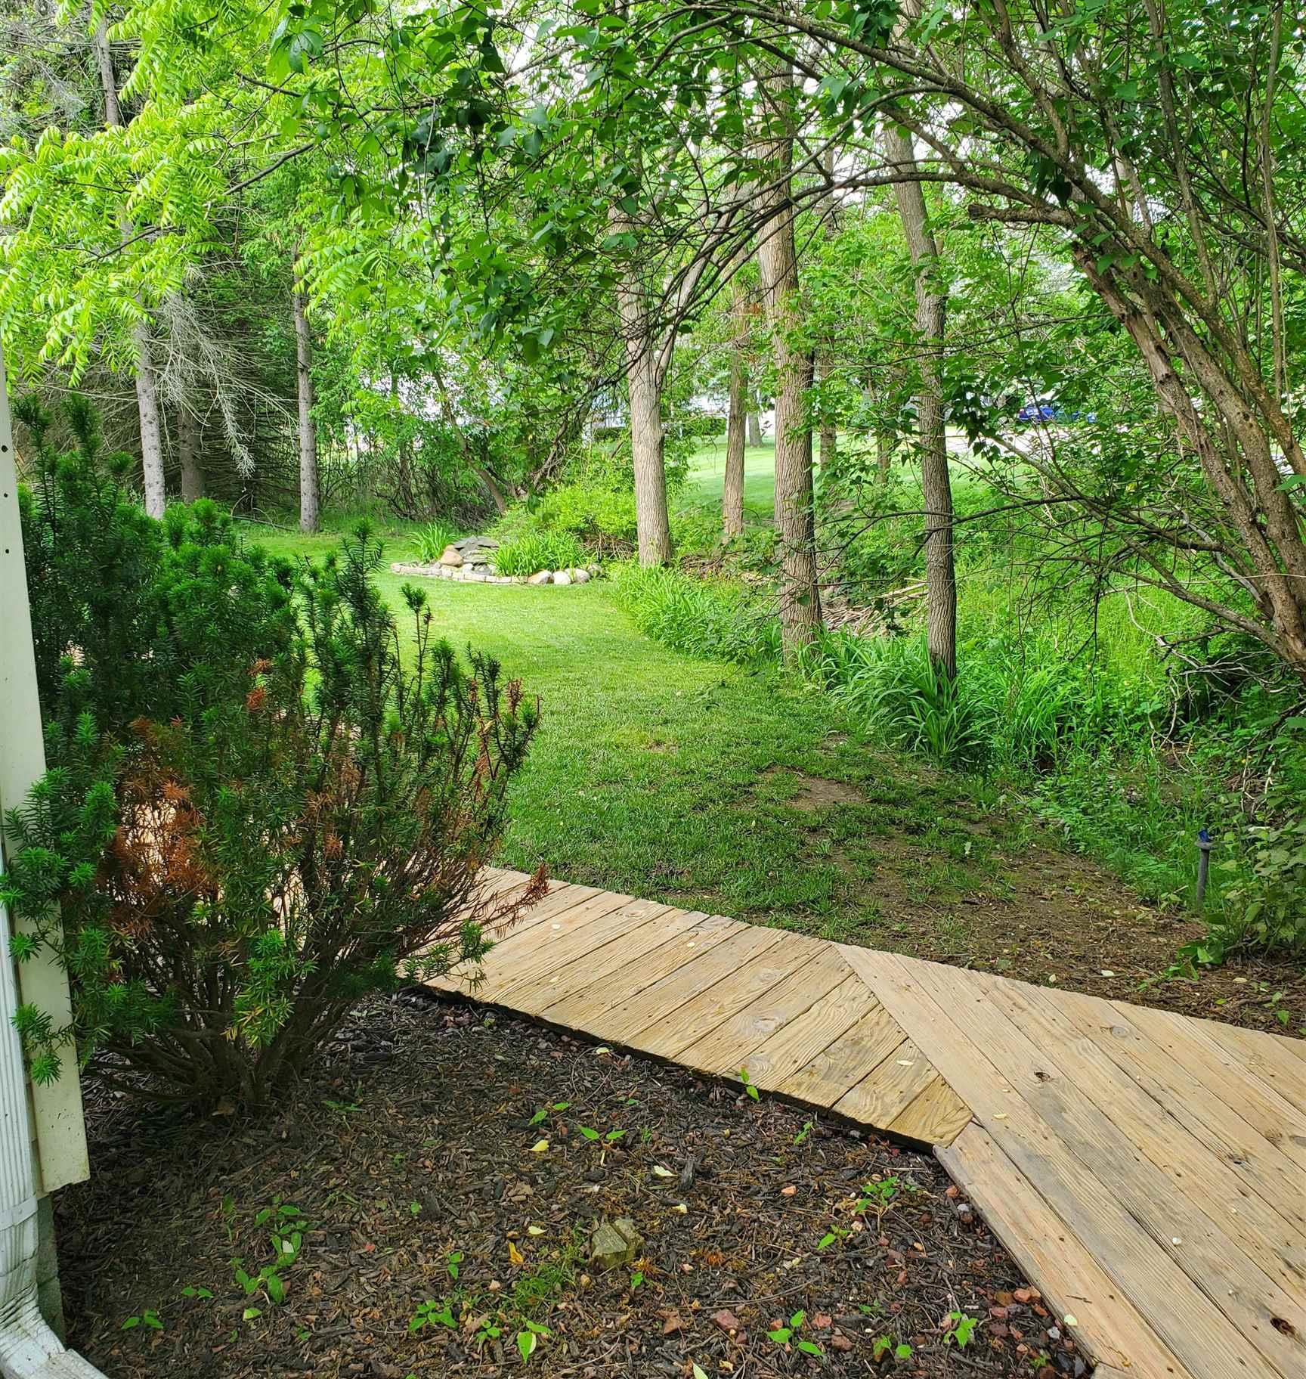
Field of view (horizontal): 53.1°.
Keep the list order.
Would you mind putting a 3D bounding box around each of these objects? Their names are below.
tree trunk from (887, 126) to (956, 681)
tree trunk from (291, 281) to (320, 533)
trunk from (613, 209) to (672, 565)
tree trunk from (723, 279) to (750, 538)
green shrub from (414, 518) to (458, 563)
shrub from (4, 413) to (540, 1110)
[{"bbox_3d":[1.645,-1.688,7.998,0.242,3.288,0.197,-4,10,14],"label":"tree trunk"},{"bbox_3d":[-5.259,-4.228,19.755,0.325,3.718,0.297,-3,11,-14],"label":"tree trunk"},{"bbox_3d":[-0.123,-3.537,15.566,0.454,4.066,0.416,-5,11,1],"label":"trunk"},{"bbox_3d":[1.222,-4.103,19.271,0.350,3.663,0.304,2,11,3],"label":"tree trunk"},{"bbox_3d":[-2.563,-1.754,15.400,0.520,0.500,0.480,-2,11,-9],"label":"green shrub"},{"bbox_3d":[-0.869,0.167,3.188,1.200,1.620,1.100,0,11,0],"label":"shrub"}]

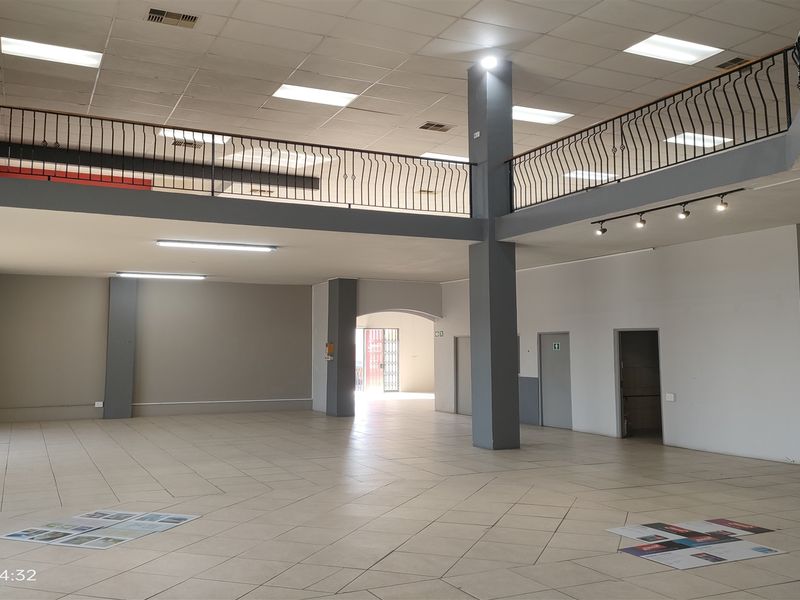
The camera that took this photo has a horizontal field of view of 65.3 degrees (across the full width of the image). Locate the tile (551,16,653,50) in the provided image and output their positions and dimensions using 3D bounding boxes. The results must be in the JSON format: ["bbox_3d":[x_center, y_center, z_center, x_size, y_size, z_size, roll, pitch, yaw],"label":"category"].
[{"bbox_3d":[3.118,-4.116,9.673,1.360,0.020,0.630,2,-5,-24],"label":"tile"}]

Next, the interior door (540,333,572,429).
[{"bbox_3d":[3.228,1.667,12.845,0.080,1.929,0.809,3,-5,-32],"label":"interior door"}]

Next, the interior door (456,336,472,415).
[{"bbox_3d":[1.630,1.869,15.367,0.080,1.929,0.809,3,-5,-32],"label":"interior door"}]

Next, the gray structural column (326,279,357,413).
[{"bbox_3d":[-1.414,1.166,15.431,0.450,3.341,0.450,2,-5,-28],"label":"gray structural column"}]

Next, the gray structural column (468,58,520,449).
[{"bbox_3d":[1.605,-0.795,10.578,0.480,6.475,0.480,2,-5,-28],"label":"gray structural column"}]

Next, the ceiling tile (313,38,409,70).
[{"bbox_3d":[-0.643,-4.065,10.309,1.360,0.020,0.630,2,-5,-24],"label":"ceiling tile"}]

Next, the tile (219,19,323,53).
[{"bbox_3d":[-2.000,-4.110,9.745,1.360,0.020,0.630,2,-5,-24],"label":"tile"}]

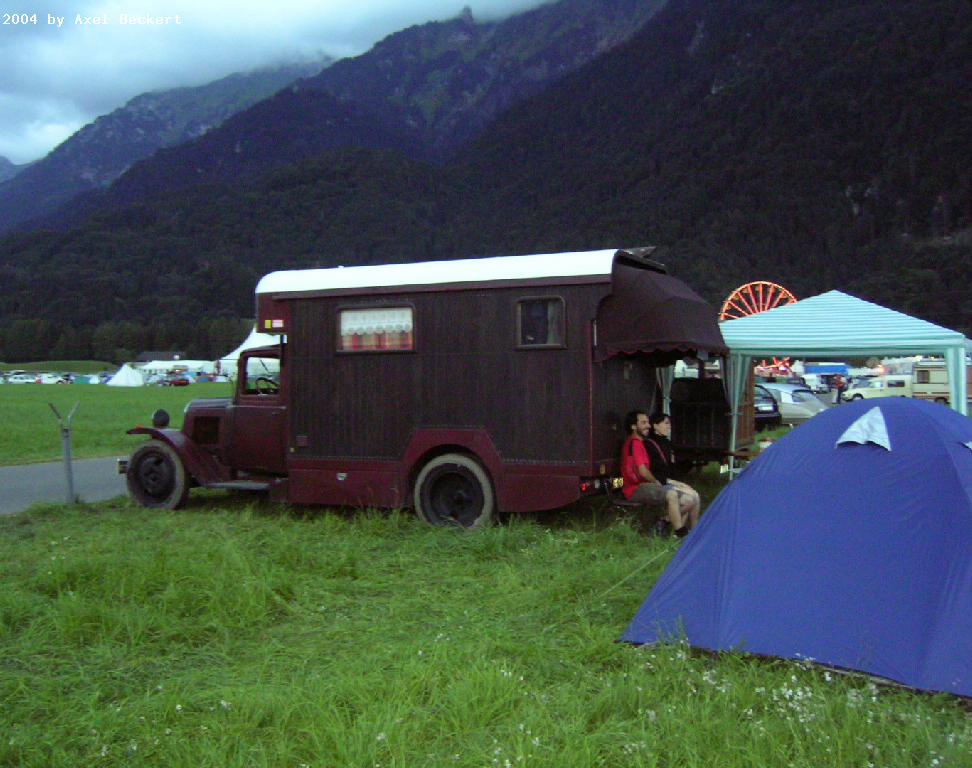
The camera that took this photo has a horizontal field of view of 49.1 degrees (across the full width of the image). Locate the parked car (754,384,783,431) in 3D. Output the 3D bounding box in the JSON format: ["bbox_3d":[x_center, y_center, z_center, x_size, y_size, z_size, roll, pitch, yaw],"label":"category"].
[{"bbox_3d":[6.787,0.710,32.806,1.680,1.380,4.300,0,1,-40],"label":"parked car"}]

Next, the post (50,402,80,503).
[{"bbox_3d":[-5.136,0.857,13.006,0.440,1.270,0.100,-3,0,23],"label":"post"}]

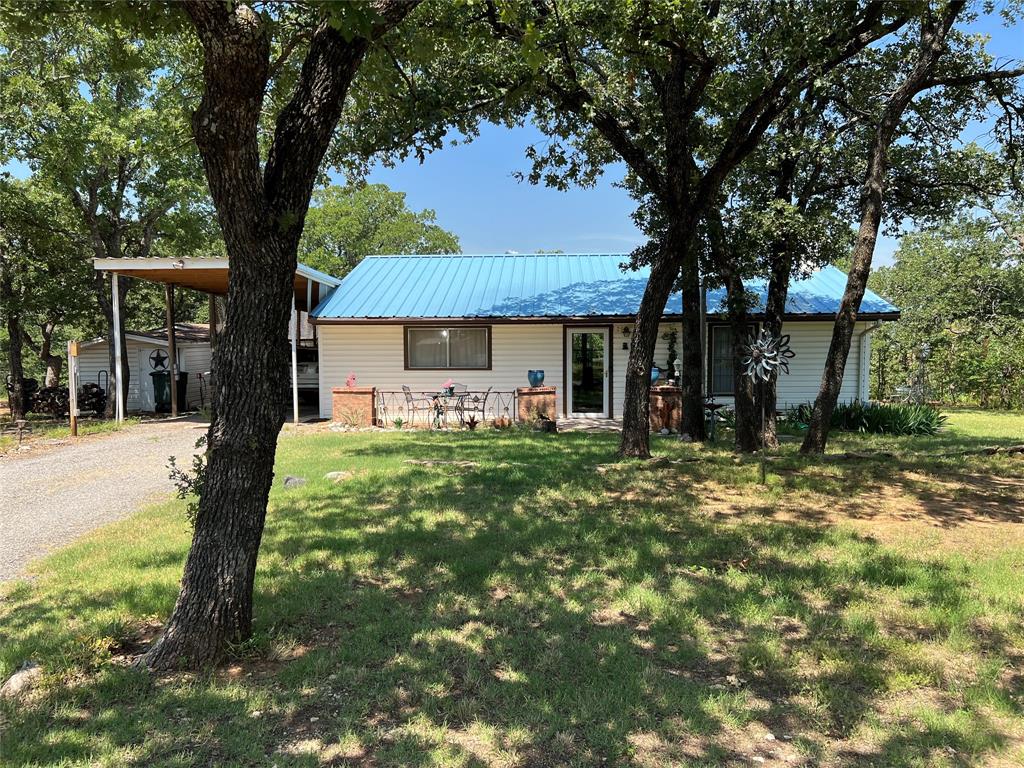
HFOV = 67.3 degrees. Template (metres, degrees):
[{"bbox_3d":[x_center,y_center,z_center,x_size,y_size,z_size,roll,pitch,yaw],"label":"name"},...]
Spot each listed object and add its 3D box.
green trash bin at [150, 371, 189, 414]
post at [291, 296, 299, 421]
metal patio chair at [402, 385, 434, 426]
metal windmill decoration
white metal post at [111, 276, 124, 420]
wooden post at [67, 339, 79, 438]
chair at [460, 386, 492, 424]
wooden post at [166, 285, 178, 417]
[{"bbox_3d":[-8.954,0.222,20.068,0.660,1.100,0.740,1,3,18],"label":"green trash bin"},{"bbox_3d":[-4.486,-0.615,15.916,0.095,2.900,0.095,0,3,3],"label":"post"},{"bbox_3d":[-1.995,0.451,16.275,0.680,0.880,0.580,-1,3,-12],"label":"metal patio chair"},{"bbox_3d":[2.907,0.265,8.749,0.560,1.750,0.250,2,4,30],"label":"metal windmill decoration"},{"bbox_3d":[-8.133,-0.767,15.910,0.120,3.120,0.120,0,3,3],"label":"white metal post"},{"bbox_3d":[-7.628,0.081,13.352,0.120,1.670,0.120,0,3,3],"label":"wooden post"},{"bbox_3d":[-0.781,0.445,16.375,0.680,0.860,0.580,0,3,6],"label":"chair"},{"bbox_3d":[-8.003,-0.776,18.110,0.130,3.120,0.130,0,3,3],"label":"wooden post"}]

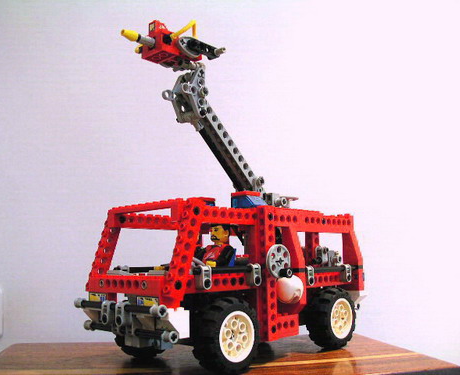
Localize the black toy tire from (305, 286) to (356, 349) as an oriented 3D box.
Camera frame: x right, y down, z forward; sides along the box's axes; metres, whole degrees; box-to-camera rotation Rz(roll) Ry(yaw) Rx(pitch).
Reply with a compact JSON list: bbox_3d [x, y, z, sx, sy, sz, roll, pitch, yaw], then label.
[{"bbox_3d":[0.085,0.108,0.446,0.019,0.048,0.048,-8,-10,43],"label":"black toy tire"}]

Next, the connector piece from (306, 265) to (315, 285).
[{"bbox_3d":[0.060,0.068,0.418,0.008,0.016,0.008,-8,-10,43],"label":"connector piece"}]

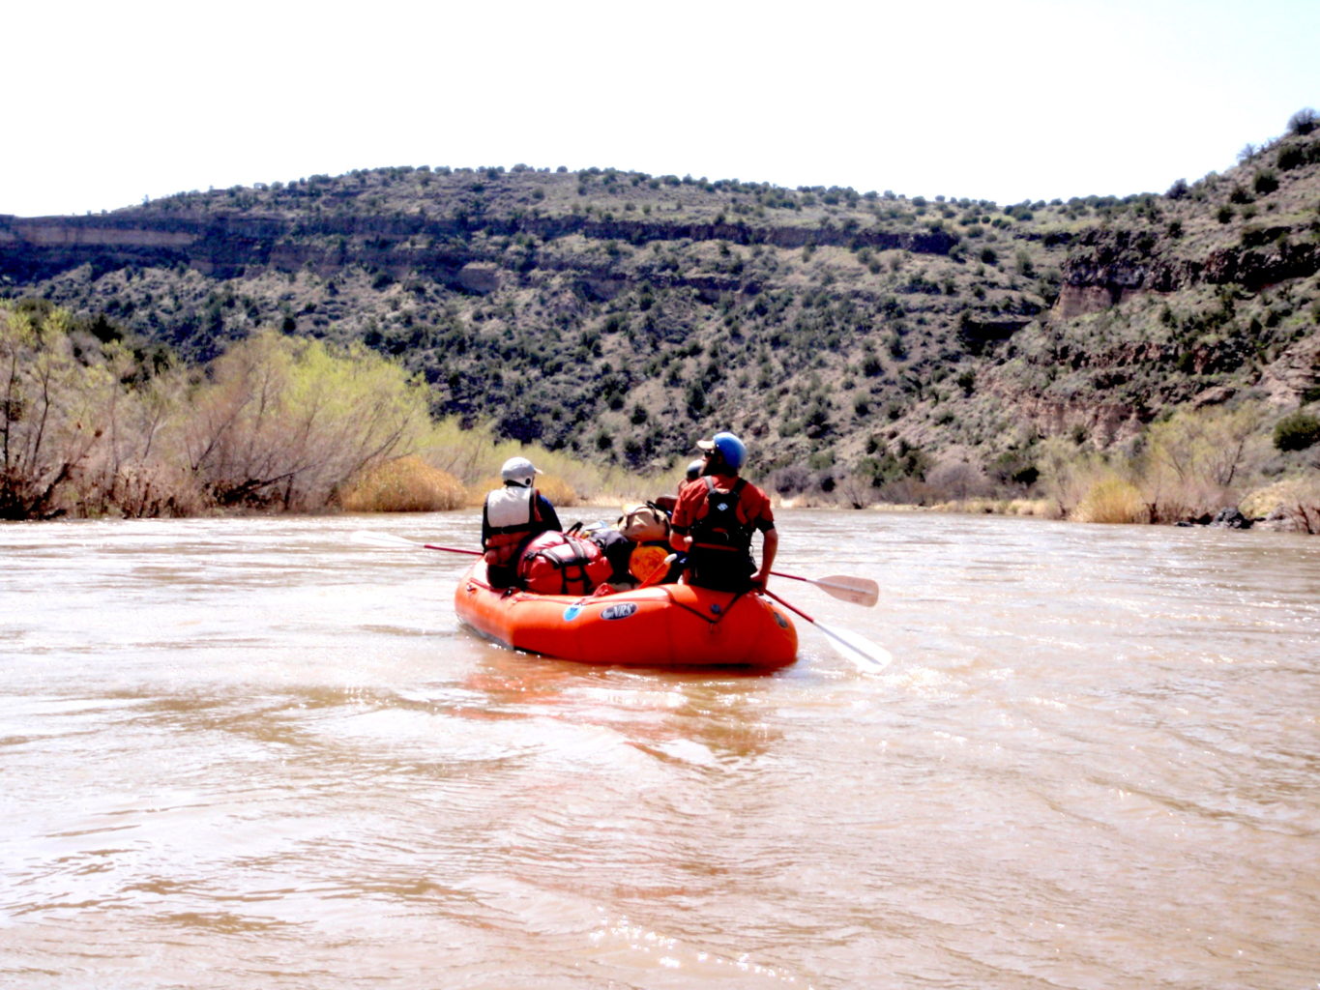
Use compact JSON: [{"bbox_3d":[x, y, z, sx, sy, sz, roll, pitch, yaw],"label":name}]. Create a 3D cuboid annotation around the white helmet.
[{"bbox_3d":[-0.963,-0.166,11.000,0.215,0.210,0.270,0,0,42],"label":"white helmet"}]

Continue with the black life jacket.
[{"bbox_3d":[0.365,0.124,9.600,0.390,0.470,0.300,0,0,-6],"label":"black life jacket"}]

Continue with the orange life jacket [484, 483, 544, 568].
[{"bbox_3d":[-1.012,0.211,10.950,0.410,0.550,0.300,0,0,16],"label":"orange life jacket"}]

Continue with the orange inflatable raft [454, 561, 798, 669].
[{"bbox_3d":[-0.350,0.775,11.200,1.820,0.660,3.950,0,0,-19],"label":"orange inflatable raft"}]

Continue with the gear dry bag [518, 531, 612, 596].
[{"bbox_3d":[-0.619,0.459,10.400,0.620,0.460,0.420,0,0,10],"label":"gear dry bag"}]

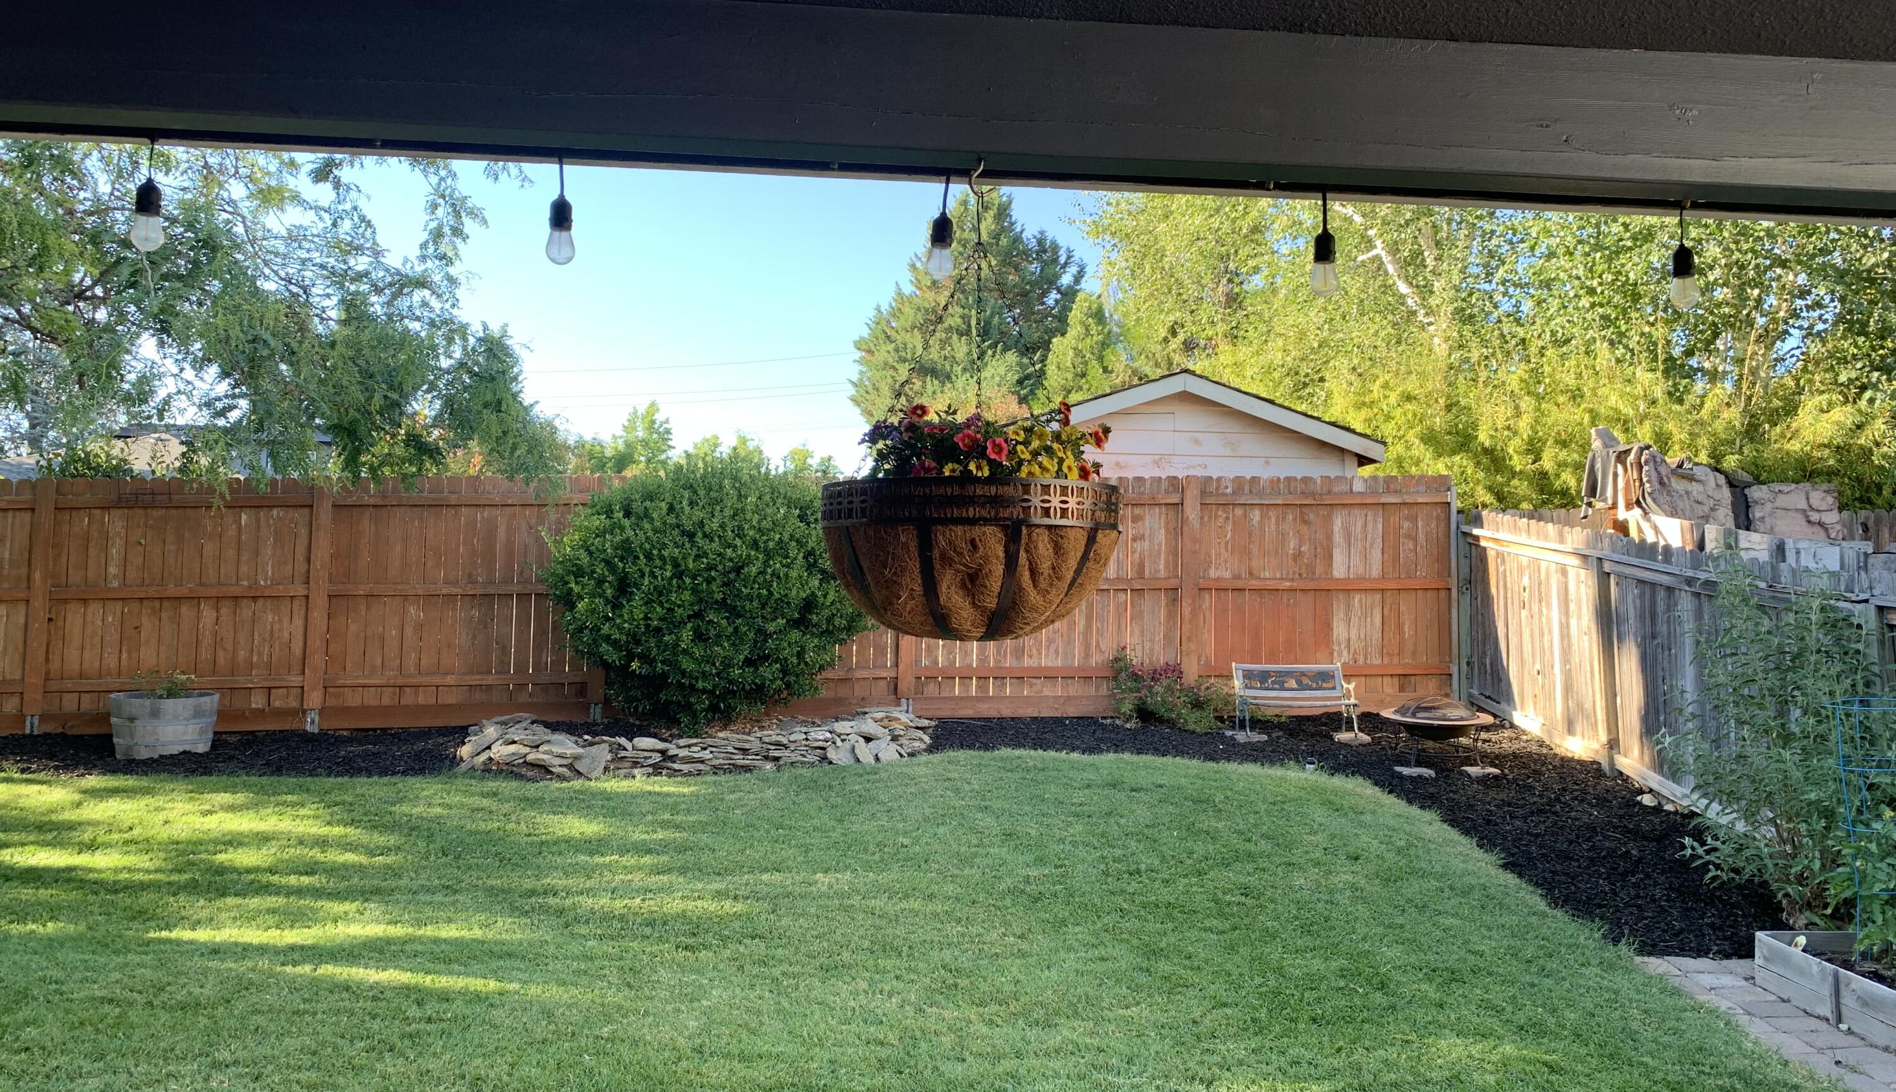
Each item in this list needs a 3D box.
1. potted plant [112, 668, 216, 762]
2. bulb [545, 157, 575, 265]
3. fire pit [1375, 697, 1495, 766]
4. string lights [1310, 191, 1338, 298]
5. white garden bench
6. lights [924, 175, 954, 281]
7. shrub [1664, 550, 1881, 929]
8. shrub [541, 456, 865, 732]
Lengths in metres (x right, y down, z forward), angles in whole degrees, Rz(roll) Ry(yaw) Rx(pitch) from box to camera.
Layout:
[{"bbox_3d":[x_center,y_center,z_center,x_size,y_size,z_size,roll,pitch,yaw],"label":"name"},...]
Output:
[{"bbox_3d":[-5.475,1.190,9.950,0.680,0.580,0.680,1,-2,-5],"label":"potted plant"},{"bbox_3d":[-0.610,-0.527,2.240,0.045,0.174,0.045,1,-2,-5],"label":"bulb"},{"bbox_3d":[3.317,1.250,9.650,0.750,0.460,0.750,1,-2,-5],"label":"fire pit"},{"bbox_3d":[0.619,-0.496,2.340,0.045,0.178,0.045,1,-2,-5],"label":"string lights"},{"bbox_3d":[2.543,1.130,10.450,0.830,0.510,0.360,1,-2,-2],"label":"white garden bench"},{"bbox_3d":[-0.014,-0.512,2.290,0.046,0.172,0.046,1,-2,-5],"label":"lights"},{"bbox_3d":[3.544,0.822,6.100,0.930,1.580,0.920,1,-2,-5],"label":"shrub"},{"bbox_3d":[-1.769,0.341,10.400,2.300,2.020,2.050,1,-2,-5],"label":"shrub"}]

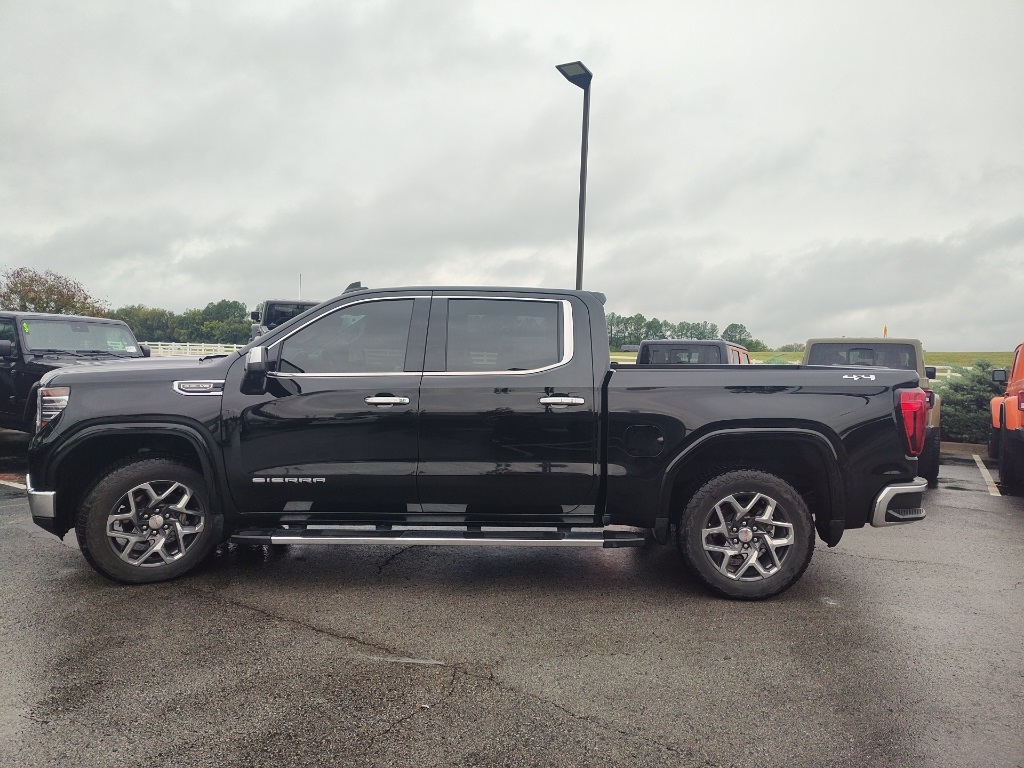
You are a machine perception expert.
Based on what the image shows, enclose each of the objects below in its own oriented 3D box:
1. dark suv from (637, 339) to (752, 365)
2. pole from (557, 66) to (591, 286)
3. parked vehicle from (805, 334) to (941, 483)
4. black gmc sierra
[{"bbox_3d":[3.072,0.220,11.309,1.900,1.880,5.450,2,2,28],"label":"dark suv"},{"bbox_3d":[1.481,-3.091,15.594,0.550,8.150,0.950,2,2,29],"label":"pole"},{"bbox_3d":[5.239,0.302,10.234,1.900,1.890,5.450,2,2,28],"label":"parked vehicle"},{"bbox_3d":[-0.273,0.298,5.204,5.890,1.970,2.120,1,2,0],"label":"black gmc sierra"}]

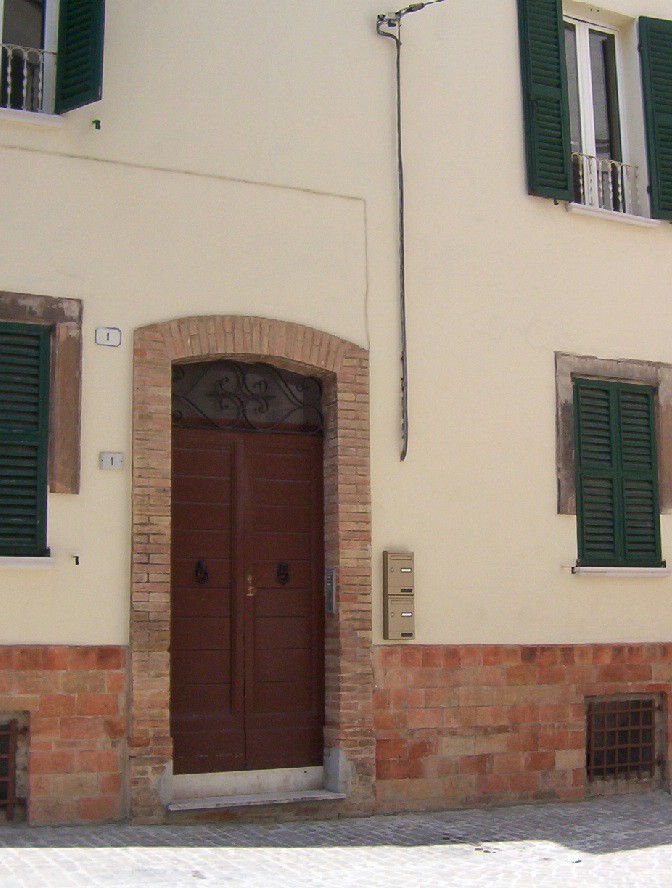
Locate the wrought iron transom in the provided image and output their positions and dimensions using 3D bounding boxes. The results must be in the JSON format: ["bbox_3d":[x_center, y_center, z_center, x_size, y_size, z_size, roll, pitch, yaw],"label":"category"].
[{"bbox_3d":[-0.647,-0.347,9.009,1.263,0.536,0.050,3,-8,-25],"label":"wrought iron transom"}]

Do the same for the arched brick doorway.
[{"bbox_3d":[-0.603,0.843,8.764,1.817,3.494,0.300,3,-8,-25],"label":"arched brick doorway"}]

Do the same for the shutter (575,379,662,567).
[{"bbox_3d":[2.342,0.246,10.166,0.858,1.524,0.050,3,-8,-25],"label":"shutter"}]

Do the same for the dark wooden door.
[{"bbox_3d":[-0.669,1.111,8.891,1.263,2.430,0.070,3,-8,-25],"label":"dark wooden door"}]

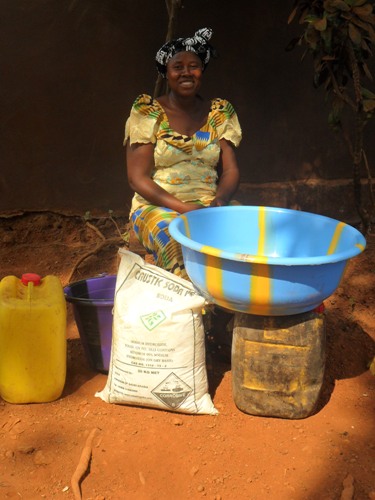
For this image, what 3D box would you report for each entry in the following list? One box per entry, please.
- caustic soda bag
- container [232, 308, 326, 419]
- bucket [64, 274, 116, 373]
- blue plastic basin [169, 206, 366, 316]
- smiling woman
[{"bbox_3d":[-0.105,0.253,2.573,0.420,0.520,0.170,4,10,14],"label":"caustic soda bag"},{"bbox_3d":[0.312,0.339,2.534,0.285,0.375,0.230,4,15,14],"label":"container"},{"bbox_3d":[-0.272,0.294,2.864,0.380,0.290,0.380,0,15,0],"label":"bucket"},{"bbox_3d":[0.257,0.051,2.447,0.640,0.225,0.640,4,17,-1],"label":"blue plastic basin"},{"bbox_3d":[-0.002,-0.194,2.868,0.500,1.230,0.700,-3,15,-10],"label":"smiling woman"}]

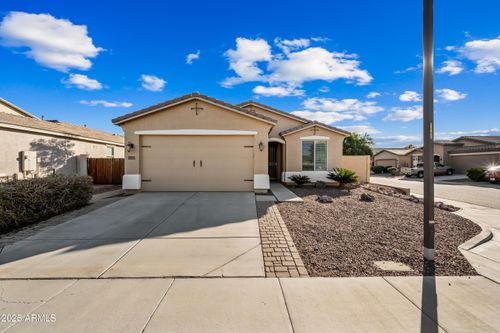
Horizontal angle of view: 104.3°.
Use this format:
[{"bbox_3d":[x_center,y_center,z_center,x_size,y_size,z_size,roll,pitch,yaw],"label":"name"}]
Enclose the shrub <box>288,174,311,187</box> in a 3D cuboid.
[{"bbox_3d":[2.640,0.760,10.400,1.170,0.620,1.100,0,0,0],"label":"shrub"}]

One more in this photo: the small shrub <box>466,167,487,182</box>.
[{"bbox_3d":[21.300,0.730,18.300,1.500,1.300,1.400,0,0,0],"label":"small shrub"}]

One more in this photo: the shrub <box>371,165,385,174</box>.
[{"bbox_3d":[21.000,0.600,32.000,1.850,1.300,1.750,0,0,0],"label":"shrub"}]

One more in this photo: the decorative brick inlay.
[{"bbox_3d":[0.530,1.410,4.680,0.620,0.060,3.880,0,5,0],"label":"decorative brick inlay"}]

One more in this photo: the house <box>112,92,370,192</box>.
[{"bbox_3d":[0.100,-1.380,14.600,11.500,4.920,13.400,0,0,0],"label":"house"}]

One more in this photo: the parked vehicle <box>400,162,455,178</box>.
[{"bbox_3d":[22.300,0.420,24.500,5.400,1.720,1.870,0,0,-6],"label":"parked vehicle"}]

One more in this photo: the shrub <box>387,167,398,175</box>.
[{"bbox_3d":[20.600,0.680,28.000,1.300,1.150,1.250,0,0,0],"label":"shrub"}]

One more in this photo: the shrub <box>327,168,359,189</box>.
[{"bbox_3d":[4.800,0.600,10.100,1.550,0.980,1.450,0,0,0],"label":"shrub"}]

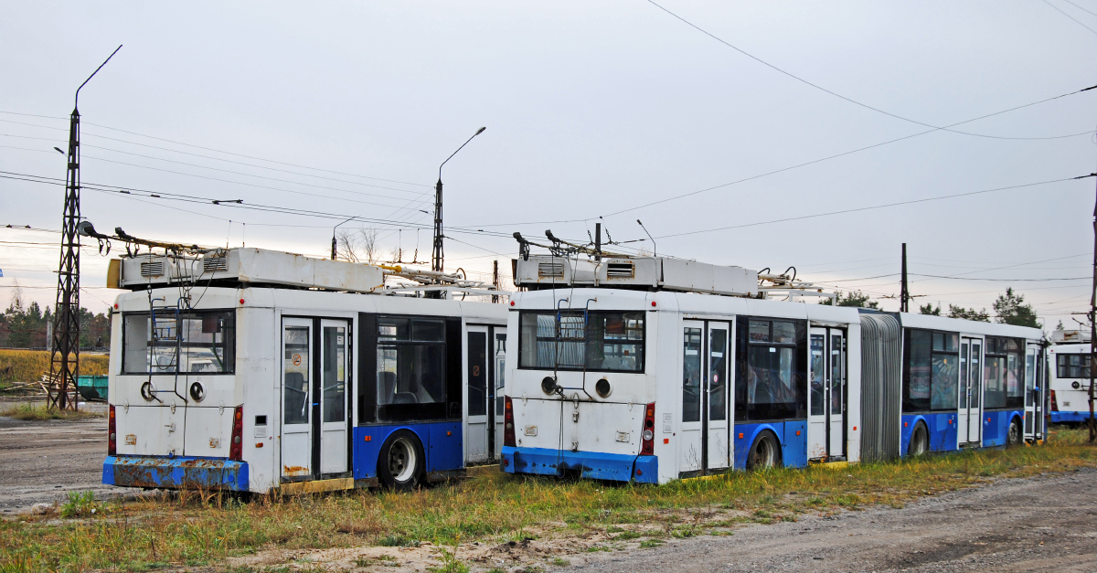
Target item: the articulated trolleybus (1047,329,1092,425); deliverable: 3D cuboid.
[{"bbox_3d":[20.767,3.500,56.101,2.550,3.350,17.700,0,-3,20],"label":"articulated trolleybus"}]

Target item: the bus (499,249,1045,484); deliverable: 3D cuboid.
[{"bbox_3d":[5.504,1.572,27.208,2.550,3.380,17.750,-1,-3,35],"label":"bus"}]

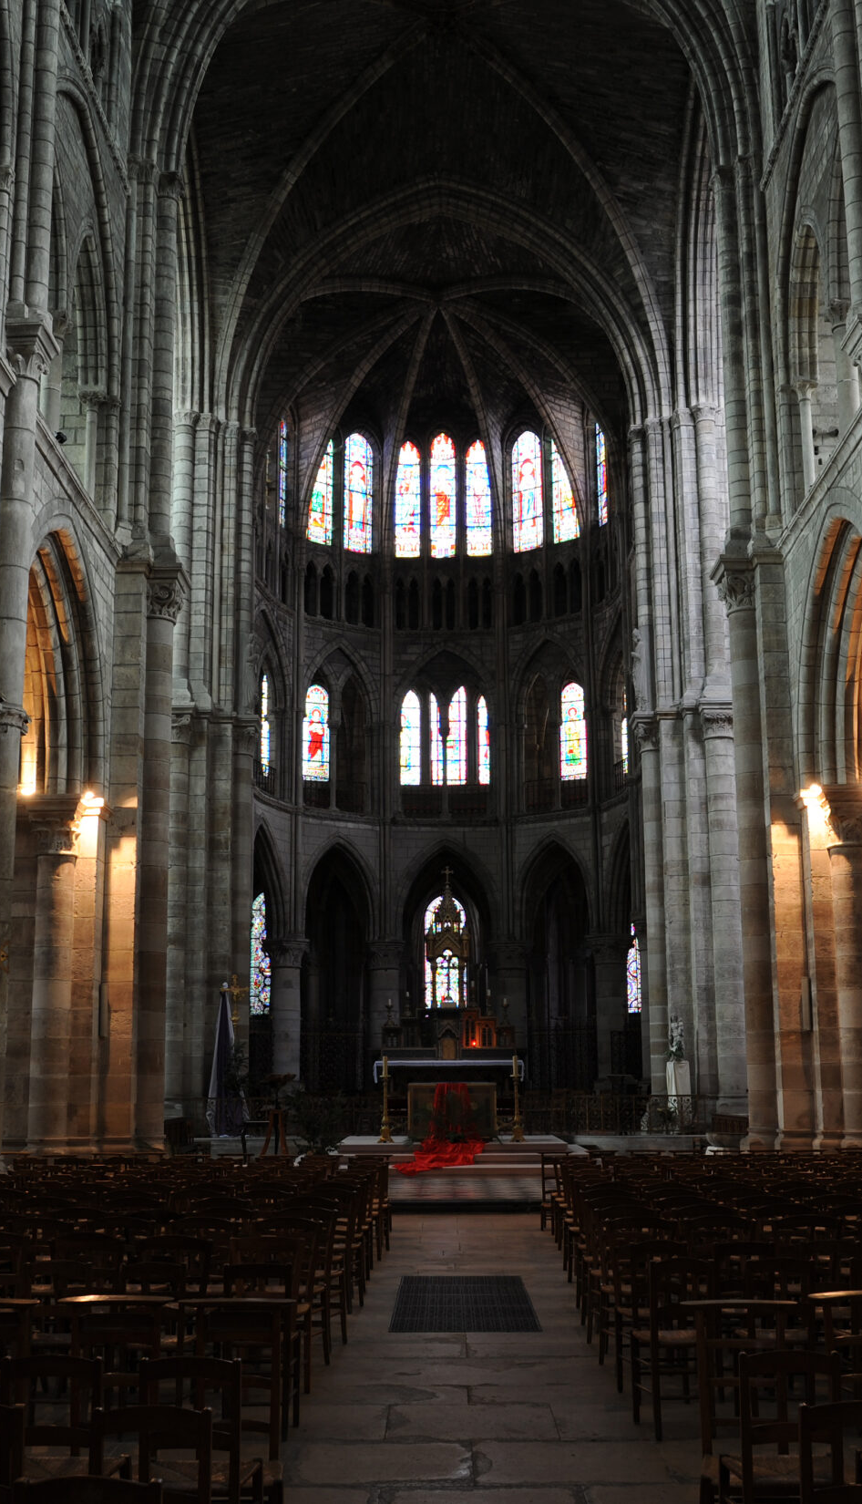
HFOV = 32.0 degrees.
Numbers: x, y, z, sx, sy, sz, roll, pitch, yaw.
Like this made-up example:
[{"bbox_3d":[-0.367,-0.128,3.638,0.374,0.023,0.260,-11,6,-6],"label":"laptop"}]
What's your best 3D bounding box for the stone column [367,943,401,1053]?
[{"bbox_3d":[-1.240,7.060,39.914,0.980,4.040,0.980,-1,-12,1],"label":"stone column"}]

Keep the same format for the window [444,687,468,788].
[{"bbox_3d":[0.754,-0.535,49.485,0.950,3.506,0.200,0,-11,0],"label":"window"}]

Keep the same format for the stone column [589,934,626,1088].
[{"bbox_3d":[4.932,7.294,41.753,1.050,4.245,1.050,0,-11,0],"label":"stone column"}]

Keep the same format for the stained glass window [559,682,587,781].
[{"bbox_3d":[4.654,-0.709,49.157,1.000,3.300,0.250,-7,-14,29],"label":"stained glass window"}]

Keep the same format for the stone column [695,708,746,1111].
[{"bbox_3d":[7.053,3.650,35.922,1.000,9.600,1.000,0,-12,1],"label":"stone column"}]

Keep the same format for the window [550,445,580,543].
[{"bbox_3d":[4.134,-8.063,45.940,0.950,3.430,0.200,-7,-13,30],"label":"window"}]

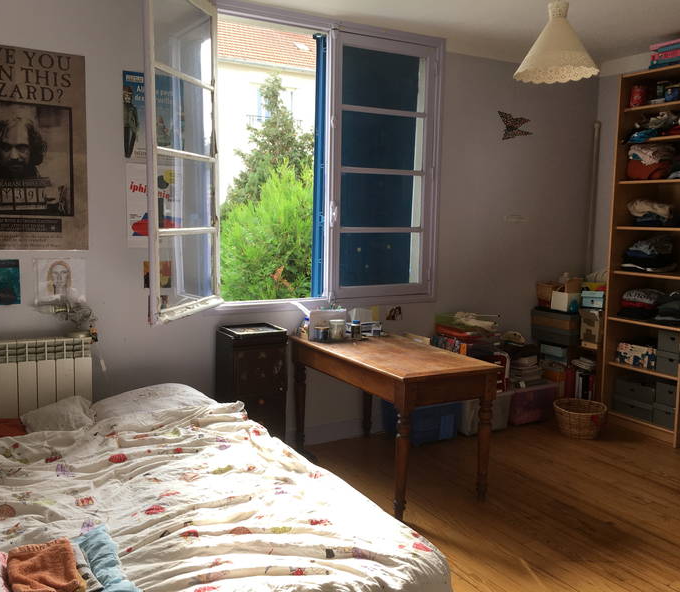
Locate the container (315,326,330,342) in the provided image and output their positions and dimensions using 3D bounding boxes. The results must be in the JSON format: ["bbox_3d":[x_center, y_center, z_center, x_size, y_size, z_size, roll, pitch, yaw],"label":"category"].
[{"bbox_3d":[-0.097,0.209,3.691,0.076,0.078,0.076,1,6,0],"label":"container"}]

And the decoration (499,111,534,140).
[{"bbox_3d":[1.195,-1.135,4.435,0.322,0.186,0.035,-2,7,-28],"label":"decoration"}]

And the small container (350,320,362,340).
[{"bbox_3d":[0.091,0.192,3.742,0.053,0.104,0.053,-2,7,-28],"label":"small container"}]

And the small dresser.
[{"bbox_3d":[-0.472,0.543,3.549,0.300,0.735,0.285,-3,7,-29],"label":"small dresser"}]

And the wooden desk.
[{"bbox_3d":[0.232,0.605,3.472,0.568,0.669,1.166,-2,7,-28],"label":"wooden desk"}]

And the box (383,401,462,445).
[{"bbox_3d":[0.519,0.751,4.127,0.392,0.251,0.291,-2,7,-28],"label":"box"}]

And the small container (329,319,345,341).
[{"bbox_3d":[-0.013,0.190,3.753,0.083,0.104,0.083,1,6,0],"label":"small container"}]

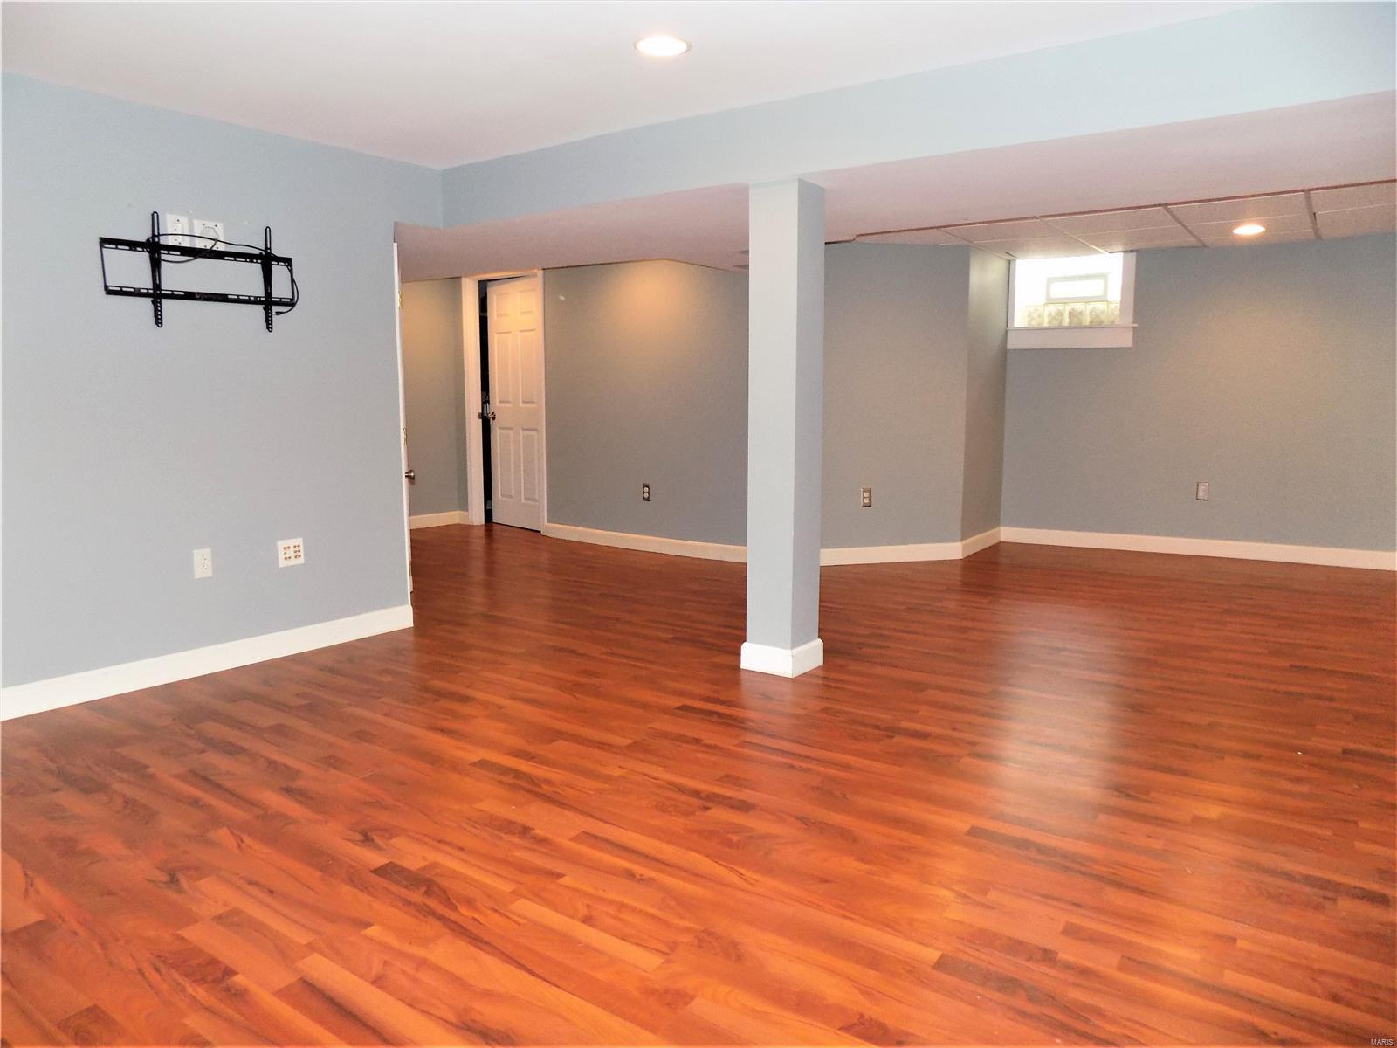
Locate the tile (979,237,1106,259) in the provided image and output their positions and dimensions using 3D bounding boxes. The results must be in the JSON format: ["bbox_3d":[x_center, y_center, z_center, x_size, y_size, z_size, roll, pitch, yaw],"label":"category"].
[{"bbox_3d":[2.346,-1.890,6.333,0.631,0.020,0.866,5,9,33],"label":"tile"}]

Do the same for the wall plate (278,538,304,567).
[{"bbox_3d":[-1.742,0.124,3.975,0.010,0.113,0.114,5,9,36],"label":"wall plate"}]

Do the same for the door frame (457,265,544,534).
[{"bbox_3d":[-1.581,-0.977,7.623,0.935,2.085,0.160,5,9,34],"label":"door frame"}]

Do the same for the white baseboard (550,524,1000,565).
[{"bbox_3d":[0.467,0.145,6.774,3.649,0.105,1.287,1,7,6],"label":"white baseboard"}]

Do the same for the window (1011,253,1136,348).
[{"bbox_3d":[2.725,-1.614,6.791,0.870,0.655,0.120,5,9,32],"label":"window"}]

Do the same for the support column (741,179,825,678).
[{"bbox_3d":[0.343,-0.351,3.667,0.238,1.881,0.240,5,9,33],"label":"support column"}]

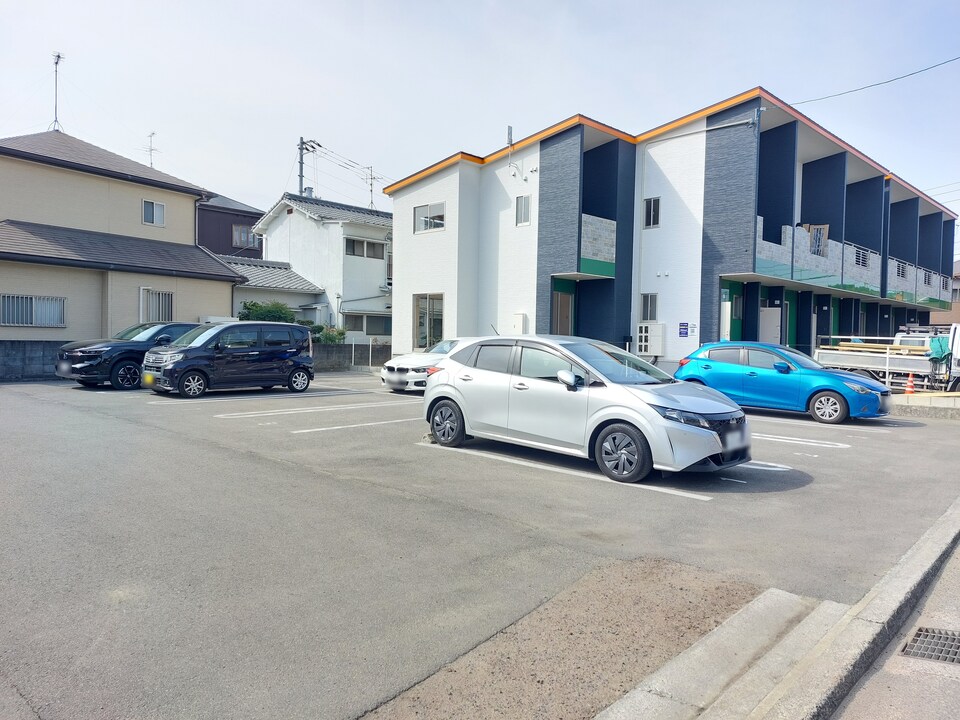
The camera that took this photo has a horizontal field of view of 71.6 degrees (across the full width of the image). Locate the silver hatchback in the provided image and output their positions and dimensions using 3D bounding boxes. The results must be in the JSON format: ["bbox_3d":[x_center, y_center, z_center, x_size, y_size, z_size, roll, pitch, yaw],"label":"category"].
[{"bbox_3d":[1.169,0.458,8.429,4.045,1.520,1.725,3,2,42],"label":"silver hatchback"}]

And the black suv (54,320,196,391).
[{"bbox_3d":[-7.996,-0.156,16.435,1.820,1.585,4.340,2,2,29],"label":"black suv"}]

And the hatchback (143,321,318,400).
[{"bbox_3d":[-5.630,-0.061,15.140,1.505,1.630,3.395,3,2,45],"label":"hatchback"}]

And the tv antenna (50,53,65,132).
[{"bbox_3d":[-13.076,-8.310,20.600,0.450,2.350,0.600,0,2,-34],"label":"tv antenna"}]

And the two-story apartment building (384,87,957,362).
[{"bbox_3d":[11.185,-3.801,30.631,29.600,8.470,12.550,-1,2,-44],"label":"two-story apartment building"}]

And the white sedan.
[{"bbox_3d":[-0.408,0.089,17.274,1.840,1.430,4.640,3,2,43],"label":"white sedan"}]

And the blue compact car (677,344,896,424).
[{"bbox_3d":[6.149,0.375,13.798,4.060,1.500,1.725,2,2,41],"label":"blue compact car"}]

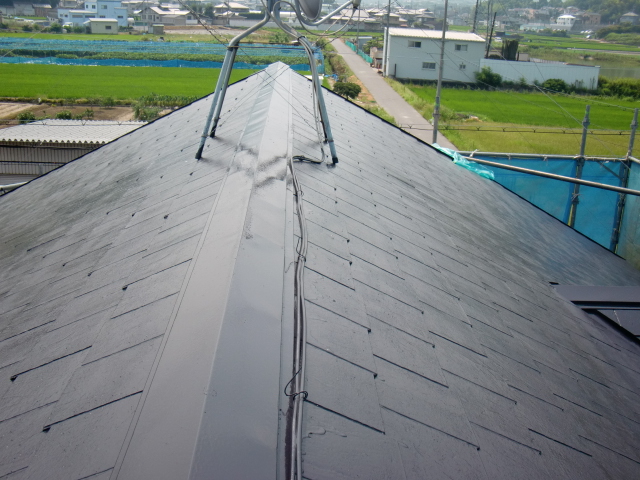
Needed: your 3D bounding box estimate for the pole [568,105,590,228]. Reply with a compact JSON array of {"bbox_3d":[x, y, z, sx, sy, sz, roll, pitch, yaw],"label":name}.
[{"bbox_3d":[2.850,-0.795,7.701,0.060,1.420,0.060,9,20,19],"label":"pole"}]

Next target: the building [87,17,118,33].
[{"bbox_3d":[-53.051,-52.461,172.562,7.000,3.600,5.200,-3,19,-16],"label":"building"}]

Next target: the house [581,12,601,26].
[{"bbox_3d":[163.760,-133.732,425.351,8.000,7.800,8.800,-16,26,-43],"label":"house"}]

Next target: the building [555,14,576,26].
[{"bbox_3d":[147.648,-131.595,420.842,8.800,6.700,7.500,19,25,40],"label":"building"}]

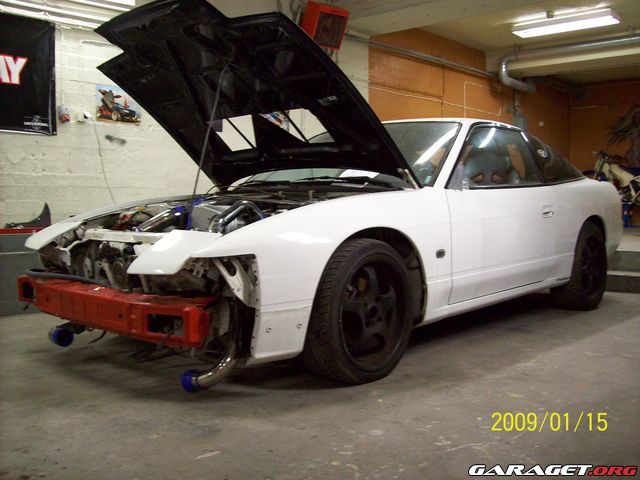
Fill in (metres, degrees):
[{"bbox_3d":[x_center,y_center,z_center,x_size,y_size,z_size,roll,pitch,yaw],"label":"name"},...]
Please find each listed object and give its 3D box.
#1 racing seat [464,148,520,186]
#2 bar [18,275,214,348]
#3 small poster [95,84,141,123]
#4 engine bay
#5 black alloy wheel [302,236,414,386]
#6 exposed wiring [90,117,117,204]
[{"bbox_3d":[0.907,-0.148,4.136,0.530,0.870,0.660,4,5,42],"label":"racing seat"},{"bbox_3d":[-0.898,0.276,2.791,1.370,0.140,0.140,4,5,42],"label":"bar"},{"bbox_3d":[-1.718,-1.159,5.675,0.010,0.302,0.425,4,5,42],"label":"small poster"},{"bbox_3d":[-0.500,-0.036,3.148,1.360,0.430,1.130,4,5,42],"label":"engine bay"},{"bbox_3d":[0.149,0.288,2.788,0.215,0.605,0.605,4,5,38],"label":"black alloy wheel"},{"bbox_3d":[-1.792,-0.667,5.574,0.050,0.750,0.240,4,5,42],"label":"exposed wiring"}]

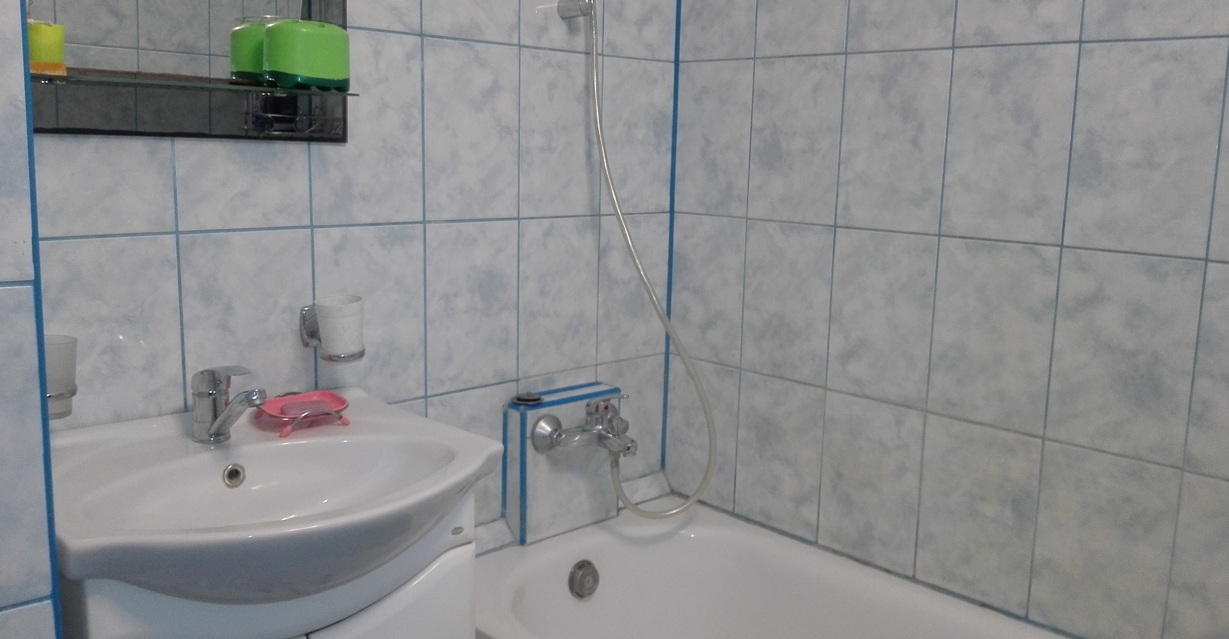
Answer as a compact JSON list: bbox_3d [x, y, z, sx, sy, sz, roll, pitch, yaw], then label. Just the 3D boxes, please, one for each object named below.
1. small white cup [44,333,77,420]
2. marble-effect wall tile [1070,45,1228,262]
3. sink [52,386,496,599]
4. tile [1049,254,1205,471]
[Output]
[{"bbox_3d":[-0.689,0.071,1.166,0.069,0.095,0.069,-9,14,-43],"label":"small white cup"},{"bbox_3d":[0.751,-0.244,1.365,0.009,0.300,0.200,-9,14,-43],"label":"marble-effect wall tile"},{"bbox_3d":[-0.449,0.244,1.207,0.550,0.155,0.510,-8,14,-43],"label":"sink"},{"bbox_3d":[0.753,0.053,1.424,0.010,0.300,0.200,-8,14,-43],"label":"tile"}]

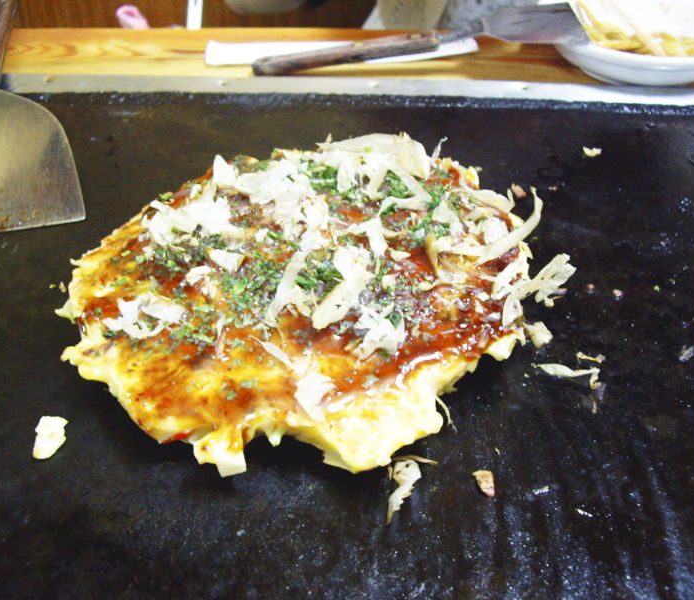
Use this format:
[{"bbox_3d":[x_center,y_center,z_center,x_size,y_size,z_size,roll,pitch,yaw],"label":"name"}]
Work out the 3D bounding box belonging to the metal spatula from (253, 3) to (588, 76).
[{"bbox_3d":[0.045,-0.172,0.582,0.220,0.025,0.069,-6,38,5],"label":"metal spatula"}]

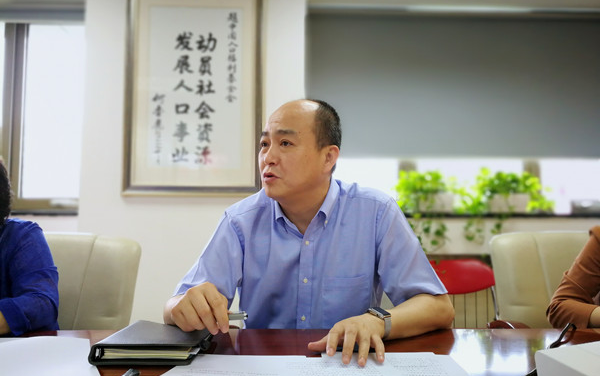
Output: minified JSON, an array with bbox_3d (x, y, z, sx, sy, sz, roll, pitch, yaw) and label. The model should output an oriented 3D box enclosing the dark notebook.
[{"bbox_3d":[-0.258,0.289,0.888,0.183,0.035,0.200,0,-4,2],"label":"dark notebook"}]

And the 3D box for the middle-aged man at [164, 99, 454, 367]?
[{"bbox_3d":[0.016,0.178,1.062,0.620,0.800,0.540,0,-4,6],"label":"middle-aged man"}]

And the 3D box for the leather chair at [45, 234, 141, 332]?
[{"bbox_3d":[-0.759,0.594,1.185,0.600,0.960,0.660,0,-4,-2],"label":"leather chair"}]

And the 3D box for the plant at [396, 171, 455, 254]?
[{"bbox_3d":[0.778,0.142,2.950,0.390,0.500,0.290,0,-4,-2],"label":"plant"}]

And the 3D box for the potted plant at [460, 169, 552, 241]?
[{"bbox_3d":[1.295,0.110,2.950,0.570,0.470,0.300,0,-4,-2],"label":"potted plant"}]

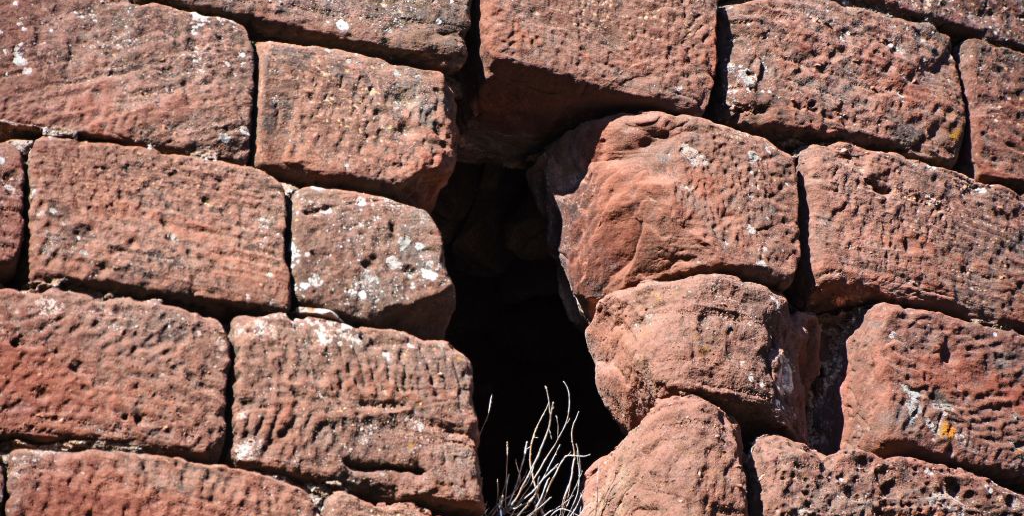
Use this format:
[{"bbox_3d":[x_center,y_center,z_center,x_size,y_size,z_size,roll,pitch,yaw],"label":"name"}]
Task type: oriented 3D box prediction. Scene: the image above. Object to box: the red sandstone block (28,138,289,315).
[{"bbox_3d":[-0.688,0.019,12.426,0.494,0.339,0.310,8,-38,-10],"label":"red sandstone block"}]

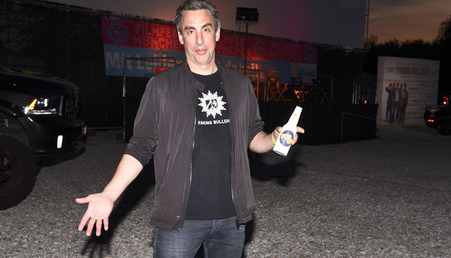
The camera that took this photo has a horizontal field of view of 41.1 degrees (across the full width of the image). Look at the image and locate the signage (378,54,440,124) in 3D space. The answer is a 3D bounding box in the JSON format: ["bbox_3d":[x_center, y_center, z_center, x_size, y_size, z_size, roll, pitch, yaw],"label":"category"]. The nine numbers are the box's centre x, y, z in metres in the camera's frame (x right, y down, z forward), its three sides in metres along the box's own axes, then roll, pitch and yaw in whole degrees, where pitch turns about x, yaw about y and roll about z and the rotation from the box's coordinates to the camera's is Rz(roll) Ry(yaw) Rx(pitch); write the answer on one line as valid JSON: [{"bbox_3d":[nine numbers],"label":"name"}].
[{"bbox_3d":[8.530,-1.717,27.811,4.040,3.010,0.330,-1,5,-36],"label":"signage"}]

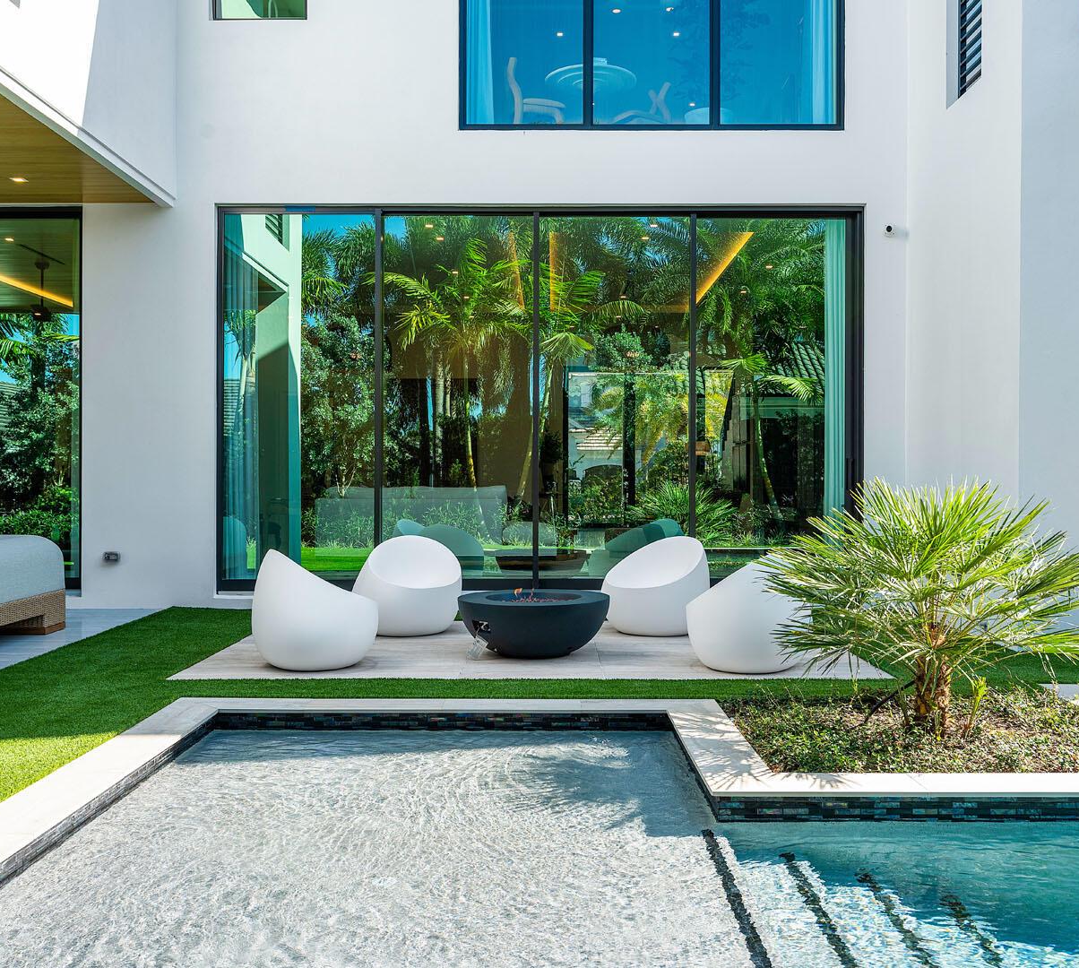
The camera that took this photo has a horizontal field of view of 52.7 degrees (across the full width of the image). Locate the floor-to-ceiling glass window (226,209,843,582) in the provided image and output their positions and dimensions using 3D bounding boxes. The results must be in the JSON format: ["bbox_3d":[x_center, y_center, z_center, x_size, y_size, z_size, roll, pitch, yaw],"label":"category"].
[{"bbox_3d":[-0.011,-0.805,10.300,6.070,3.630,0.140,0,0,1],"label":"floor-to-ceiling glass window"}]

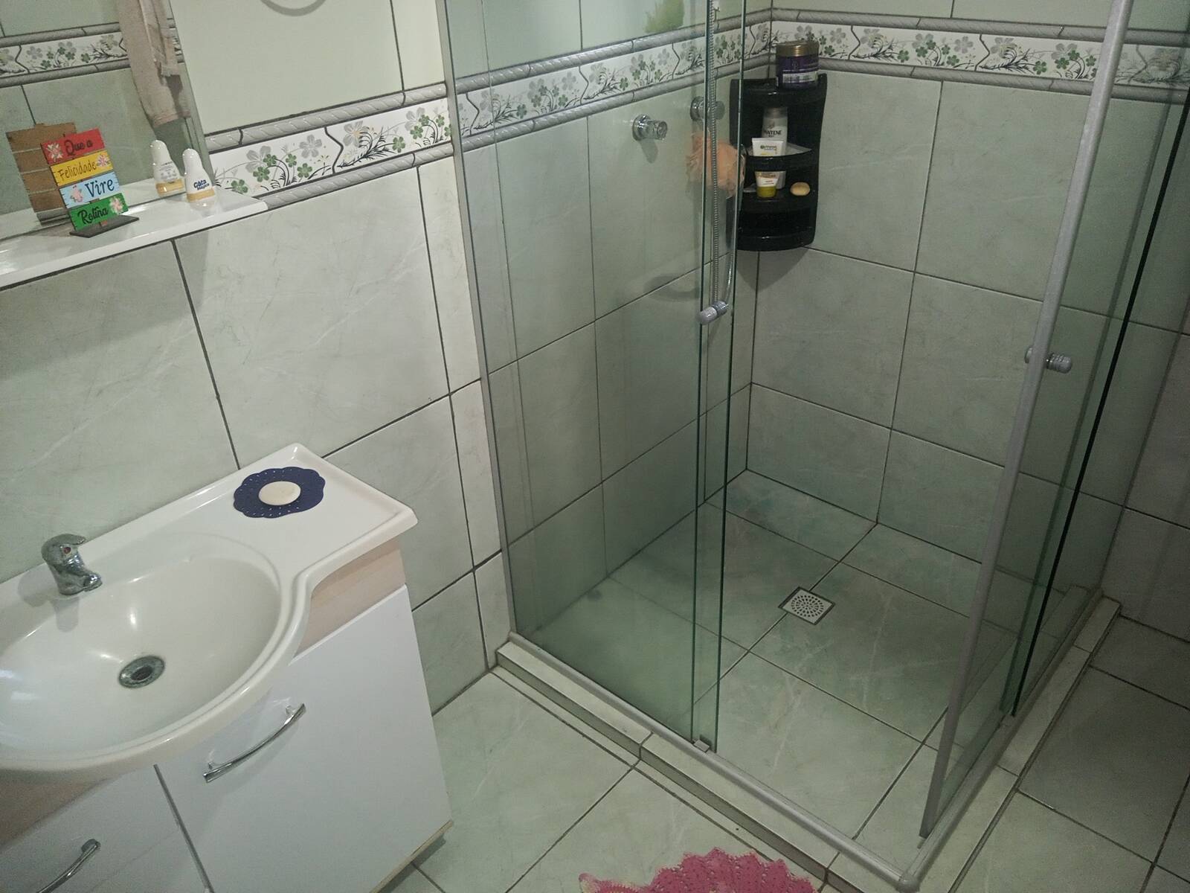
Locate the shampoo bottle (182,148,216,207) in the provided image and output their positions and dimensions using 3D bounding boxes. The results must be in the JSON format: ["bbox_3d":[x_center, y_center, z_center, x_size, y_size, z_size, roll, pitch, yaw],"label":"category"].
[{"bbox_3d":[-0.546,-0.368,1.324,0.030,0.080,0.042,23,40,35],"label":"shampoo bottle"}]

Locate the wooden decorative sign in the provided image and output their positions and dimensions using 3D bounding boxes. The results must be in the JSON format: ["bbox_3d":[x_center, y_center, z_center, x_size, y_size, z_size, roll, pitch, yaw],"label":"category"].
[{"bbox_3d":[-0.638,-0.334,1.214,0.040,0.121,0.085,13,35,24],"label":"wooden decorative sign"}]

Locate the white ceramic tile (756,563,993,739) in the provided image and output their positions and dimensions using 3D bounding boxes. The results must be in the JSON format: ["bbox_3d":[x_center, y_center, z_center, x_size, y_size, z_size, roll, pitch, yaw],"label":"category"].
[{"bbox_3d":[0.684,0.480,2.341,0.441,0.012,0.441,23,40,35],"label":"white ceramic tile"}]

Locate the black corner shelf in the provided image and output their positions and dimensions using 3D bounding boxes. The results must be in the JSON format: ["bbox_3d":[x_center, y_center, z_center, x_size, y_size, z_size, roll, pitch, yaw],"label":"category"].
[{"bbox_3d":[0.443,-0.715,2.439,0.234,0.428,0.150,-4,31,-2],"label":"black corner shelf"}]

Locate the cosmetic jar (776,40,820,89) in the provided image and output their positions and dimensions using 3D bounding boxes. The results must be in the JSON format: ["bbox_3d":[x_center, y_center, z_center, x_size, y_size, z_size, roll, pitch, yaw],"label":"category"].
[{"bbox_3d":[0.479,-0.904,2.280,0.095,0.094,0.095,-2,31,1],"label":"cosmetic jar"}]

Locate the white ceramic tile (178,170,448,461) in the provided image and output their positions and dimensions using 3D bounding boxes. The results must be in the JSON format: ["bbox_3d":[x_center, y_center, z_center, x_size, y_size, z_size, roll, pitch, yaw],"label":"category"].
[{"bbox_3d":[-0.453,-0.204,1.660,0.012,0.443,0.446,23,40,35],"label":"white ceramic tile"}]

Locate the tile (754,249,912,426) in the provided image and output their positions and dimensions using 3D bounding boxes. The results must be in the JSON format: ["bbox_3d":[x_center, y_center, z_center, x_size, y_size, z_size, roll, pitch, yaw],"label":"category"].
[{"bbox_3d":[0.628,-0.308,2.608,0.441,0.441,0.012,23,40,35],"label":"tile"}]

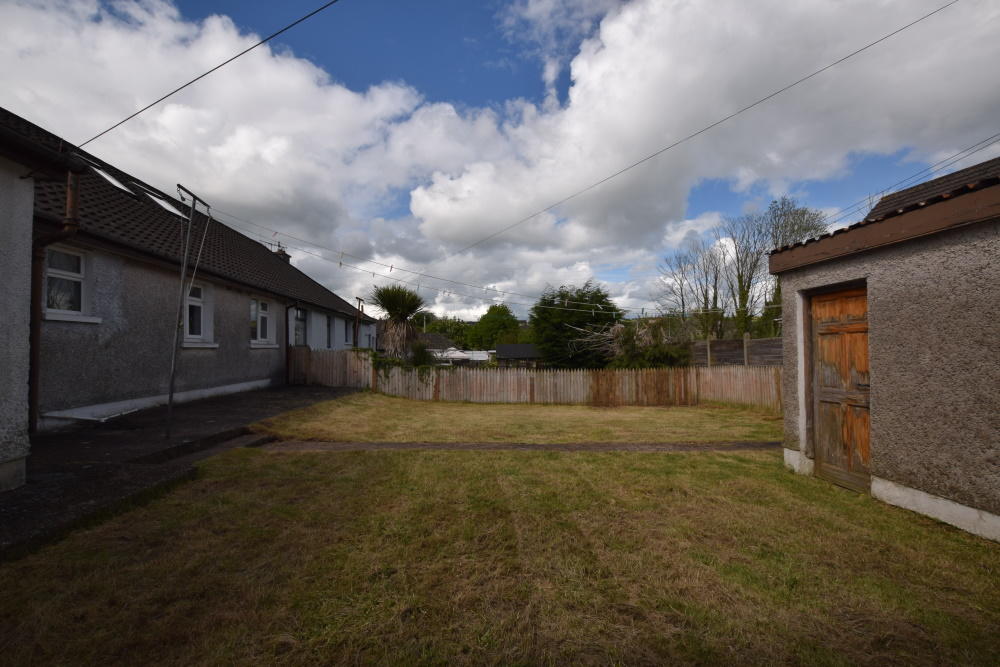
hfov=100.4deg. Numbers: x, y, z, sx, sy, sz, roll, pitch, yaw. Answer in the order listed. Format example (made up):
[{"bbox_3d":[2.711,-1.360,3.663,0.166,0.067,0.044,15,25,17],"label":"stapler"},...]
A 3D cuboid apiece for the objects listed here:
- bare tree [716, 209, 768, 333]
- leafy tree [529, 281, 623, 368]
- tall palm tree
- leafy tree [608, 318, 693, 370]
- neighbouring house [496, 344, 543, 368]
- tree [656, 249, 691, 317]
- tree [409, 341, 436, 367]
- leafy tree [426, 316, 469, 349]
[{"bbox_3d":[16.285,-2.658,28.099,3.900,11.110,3.900,0,-2,0],"label":"bare tree"},{"bbox_3d":[2.809,0.076,15.506,3.500,4.040,3.500,0,-2,0],"label":"leafy tree"},{"bbox_3d":[-3.305,0.185,13.501,1.850,3.490,1.850,0,-2,0],"label":"tall palm tree"},{"bbox_3d":[4.734,0.723,13.284,2.680,2.410,2.200,0,-2,0],"label":"leafy tree"},{"bbox_3d":[1.543,1.950,27.952,3.700,2.490,3.000,0,-2,0],"label":"neighbouring house"},{"bbox_3d":[12.519,-1.602,30.067,2.740,9.130,2.740,0,-2,0],"label":"tree"},{"bbox_3d":[-2.376,1.062,12.773,0.860,1.690,0.860,0,-2,0],"label":"tree"},{"bbox_3d":[-7.167,1.242,57.990,6.680,7.230,6.680,0,-2,0],"label":"leafy tree"}]

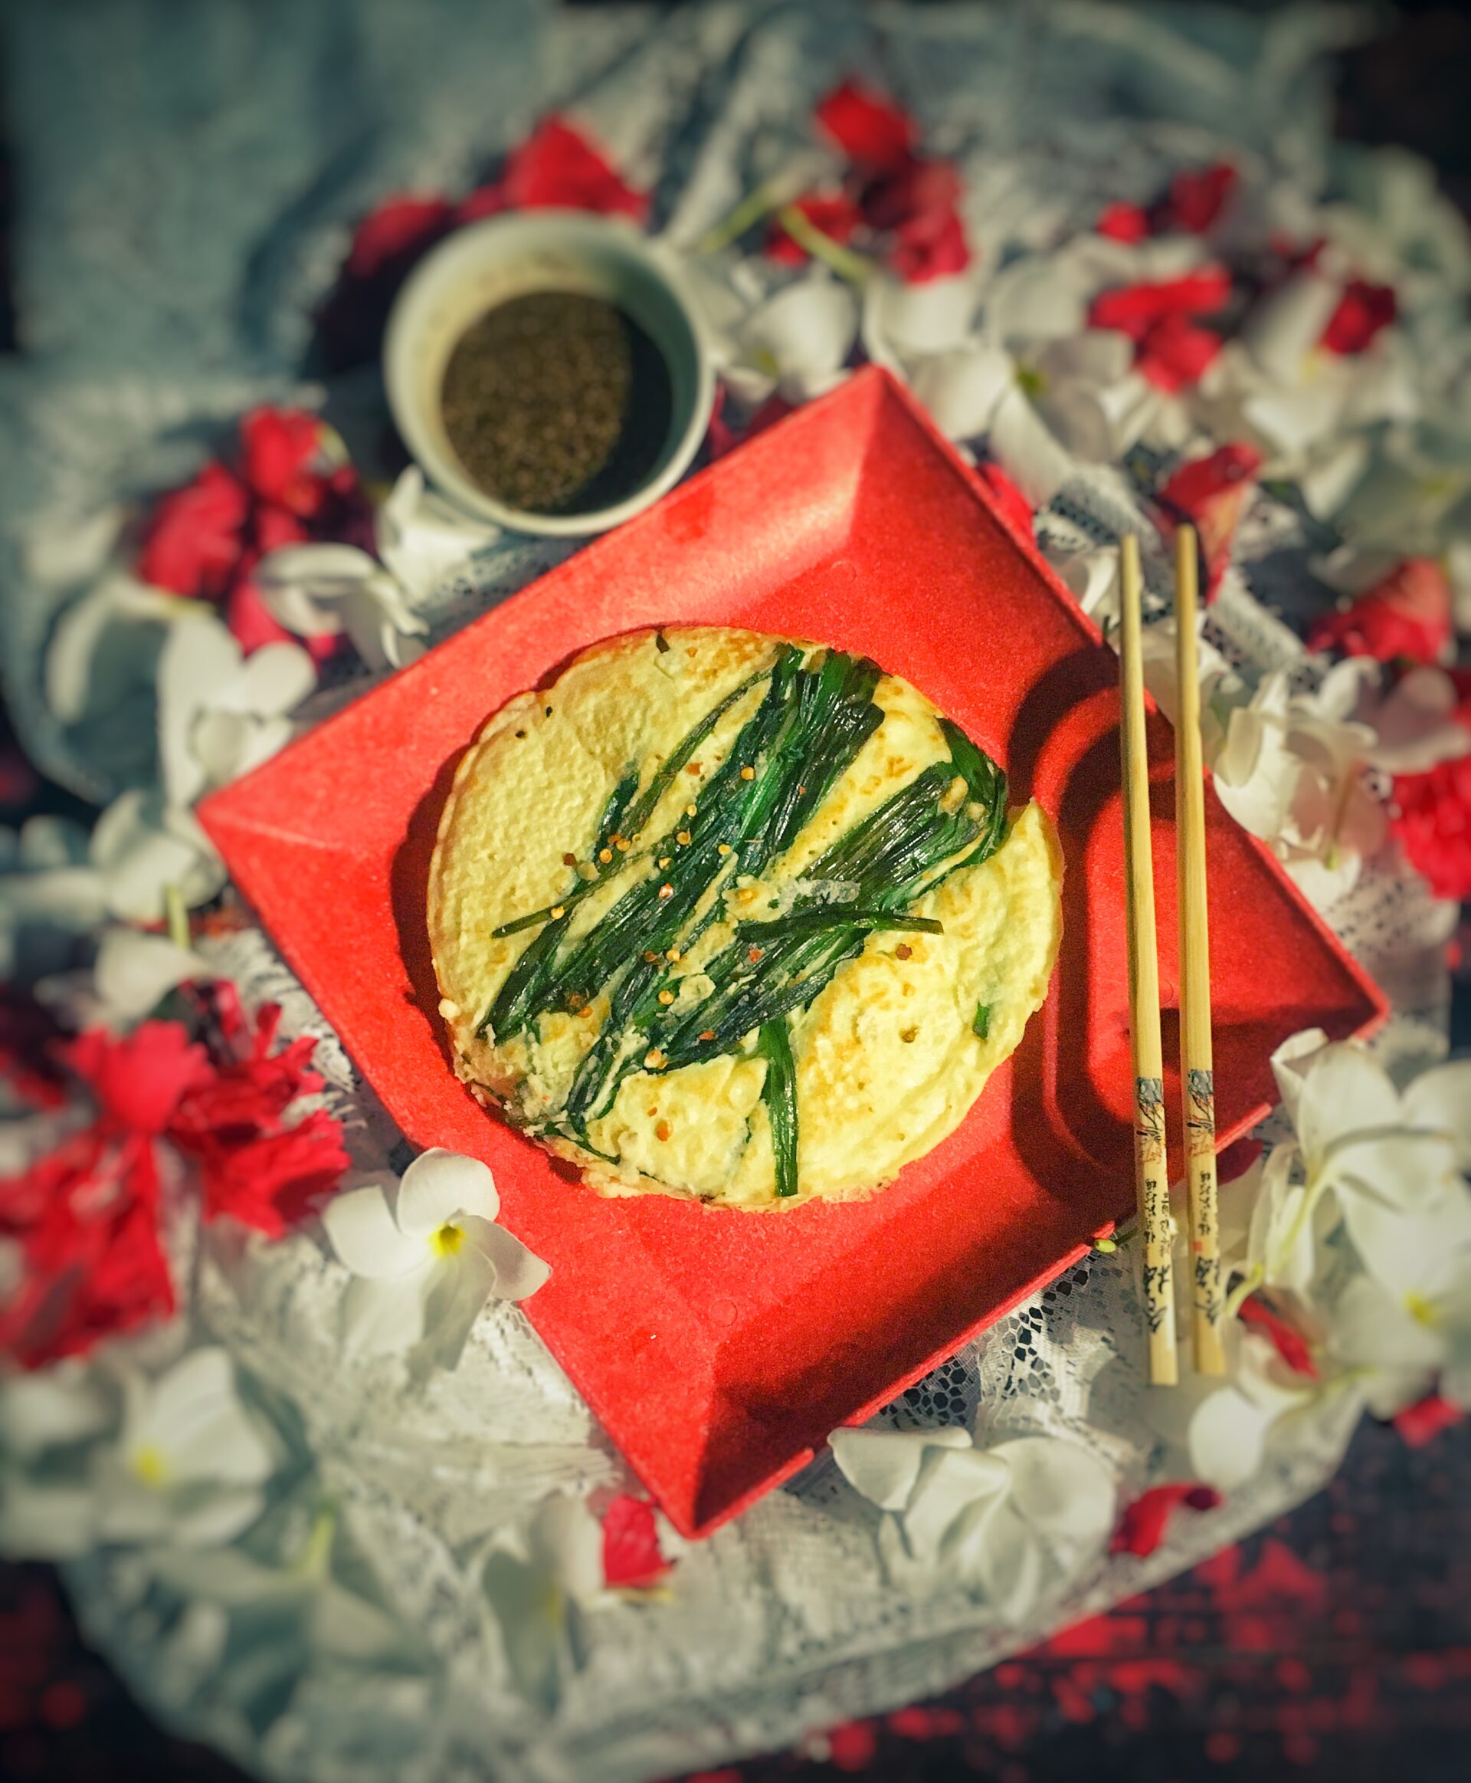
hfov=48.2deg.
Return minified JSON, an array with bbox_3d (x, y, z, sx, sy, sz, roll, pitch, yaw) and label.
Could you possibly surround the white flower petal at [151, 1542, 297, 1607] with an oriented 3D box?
[{"bbox_3d":[-0.135,0.179,0.430,0.040,0.013,0.014,9,78,0],"label":"white flower petal"}]

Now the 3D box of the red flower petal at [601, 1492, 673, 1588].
[{"bbox_3d":[-0.026,0.170,0.432,0.020,0.012,0.026,0,79,-2],"label":"red flower petal"}]

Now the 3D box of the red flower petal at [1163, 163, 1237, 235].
[{"bbox_3d":[0.148,-0.220,0.523,0.019,0.013,0.029,36,79,6],"label":"red flower petal"}]

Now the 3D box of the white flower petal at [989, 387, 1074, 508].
[{"bbox_3d":[0.090,-0.135,0.501,0.022,0.014,0.041,-27,80,-7],"label":"white flower petal"}]

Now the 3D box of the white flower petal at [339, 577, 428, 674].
[{"bbox_3d":[-0.103,-0.077,0.478,0.017,0.018,0.031,-39,82,-9],"label":"white flower petal"}]

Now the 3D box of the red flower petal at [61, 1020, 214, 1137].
[{"bbox_3d":[-0.161,0.051,0.443,0.038,0.016,0.030,3,78,-2],"label":"red flower petal"}]

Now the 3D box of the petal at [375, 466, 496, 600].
[{"bbox_3d":[-0.091,-0.109,0.499,0.037,0.020,0.043,0,77,-1],"label":"petal"}]

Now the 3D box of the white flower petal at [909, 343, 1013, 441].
[{"bbox_3d":[0.068,-0.151,0.497,0.031,0.014,0.031,0,79,-2],"label":"white flower petal"}]

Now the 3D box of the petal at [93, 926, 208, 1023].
[{"bbox_3d":[-0.168,0.024,0.471,0.033,0.013,0.028,0,77,-1],"label":"petal"}]

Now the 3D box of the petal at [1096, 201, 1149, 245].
[{"bbox_3d":[0.122,-0.212,0.520,0.016,0.010,0.012,-1,78,-3],"label":"petal"}]

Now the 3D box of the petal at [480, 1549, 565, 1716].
[{"bbox_3d":[-0.056,0.194,0.431,0.019,0.014,0.040,-8,78,-3],"label":"petal"}]

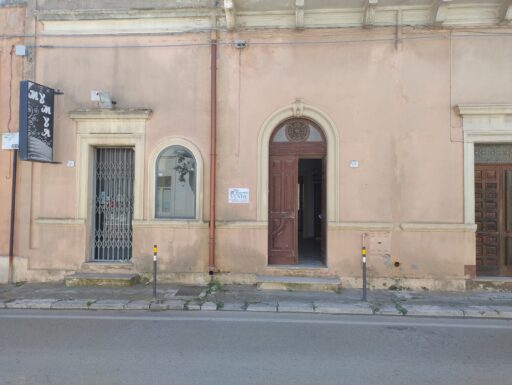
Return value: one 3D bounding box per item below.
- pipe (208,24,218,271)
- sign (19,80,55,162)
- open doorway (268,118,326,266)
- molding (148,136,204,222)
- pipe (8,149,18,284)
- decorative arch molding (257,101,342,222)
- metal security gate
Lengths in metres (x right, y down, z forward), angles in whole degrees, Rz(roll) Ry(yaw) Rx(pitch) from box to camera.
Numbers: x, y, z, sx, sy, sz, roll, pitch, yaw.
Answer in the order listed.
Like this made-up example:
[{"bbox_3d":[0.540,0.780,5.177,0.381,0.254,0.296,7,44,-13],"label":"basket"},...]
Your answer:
[{"bbox_3d":[-0.850,-0.817,7.486,0.105,4.959,0.105,0,-2,3],"label":"pipe"},{"bbox_3d":[-4.150,-1.322,7.036,0.119,1.443,0.764,0,-2,3],"label":"sign"},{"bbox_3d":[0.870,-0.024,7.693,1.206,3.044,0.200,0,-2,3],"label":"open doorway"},{"bbox_3d":[-1.626,-0.282,7.604,1.149,1.727,0.170,0,-2,3],"label":"molding"},{"bbox_3d":[-5.051,0.491,7.706,0.085,2.828,0.085,1,-2,3],"label":"pipe"},{"bbox_3d":[0.848,-0.627,7.444,1.618,2.462,0.160,0,-2,3],"label":"decorative arch molding"},{"bbox_3d":[-3.047,0.250,7.916,0.867,2.434,0.080,0,-2,3],"label":"metal security gate"}]

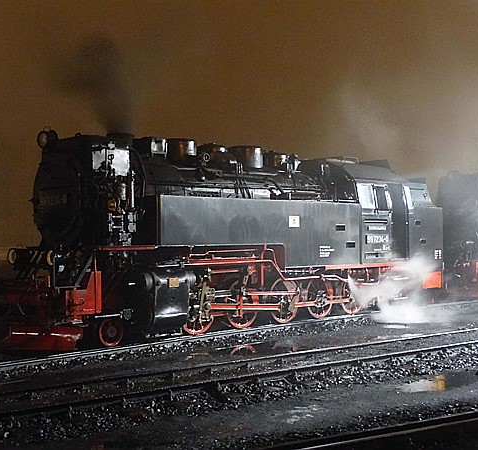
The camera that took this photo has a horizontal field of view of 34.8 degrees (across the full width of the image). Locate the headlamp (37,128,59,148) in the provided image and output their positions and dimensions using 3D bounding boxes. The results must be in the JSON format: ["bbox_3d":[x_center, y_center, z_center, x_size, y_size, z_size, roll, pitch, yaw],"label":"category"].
[{"bbox_3d":[-3.340,-1.510,13.390,0.250,0.350,0.320,0,-1,-45],"label":"headlamp"}]

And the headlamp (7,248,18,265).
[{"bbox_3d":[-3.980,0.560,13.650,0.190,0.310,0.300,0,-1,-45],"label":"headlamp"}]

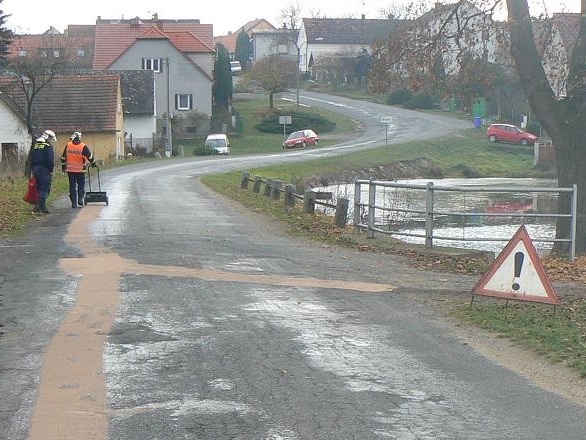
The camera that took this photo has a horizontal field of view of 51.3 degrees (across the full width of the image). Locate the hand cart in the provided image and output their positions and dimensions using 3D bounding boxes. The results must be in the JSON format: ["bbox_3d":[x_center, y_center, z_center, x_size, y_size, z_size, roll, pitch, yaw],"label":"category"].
[{"bbox_3d":[-4.747,-0.827,14.750,0.570,0.950,0.600,-1,8,-8],"label":"hand cart"}]

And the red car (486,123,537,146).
[{"bbox_3d":[17.389,-6.710,48.300,3.970,1.470,1.700,7,9,17],"label":"red car"}]

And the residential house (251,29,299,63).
[{"bbox_3d":[-3.039,-30.481,109.000,8.300,7.200,8.500,0,8,0],"label":"residential house"}]

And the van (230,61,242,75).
[{"bbox_3d":[-9.176,-24.589,98.500,1.800,1.900,4.400,-1,8,-8],"label":"van"}]

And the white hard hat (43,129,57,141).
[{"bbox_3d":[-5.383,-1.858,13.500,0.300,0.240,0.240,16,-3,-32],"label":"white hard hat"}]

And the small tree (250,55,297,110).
[{"bbox_3d":[-2.143,-15.187,67.000,4.900,5.900,4.900,0,8,0],"label":"small tree"}]

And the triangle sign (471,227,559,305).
[{"bbox_3d":[2.350,0.437,6.320,0.900,0.780,0.060,7,-3,23],"label":"triangle sign"}]

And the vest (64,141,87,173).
[{"bbox_3d":[-5.237,-1.507,14.700,0.500,0.750,0.320,-1,8,-8],"label":"vest"}]

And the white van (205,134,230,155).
[{"bbox_3d":[-6.722,-6.731,54.500,1.800,1.900,4.300,0,8,-2],"label":"white van"}]

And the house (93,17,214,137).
[{"bbox_3d":[-13.700,-14.046,61.687,12.000,11.600,10.000,0,8,-3],"label":"house"}]

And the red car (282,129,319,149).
[{"bbox_3d":[0.722,-6.839,51.800,1.650,1.450,3.800,-4,6,25],"label":"red car"}]

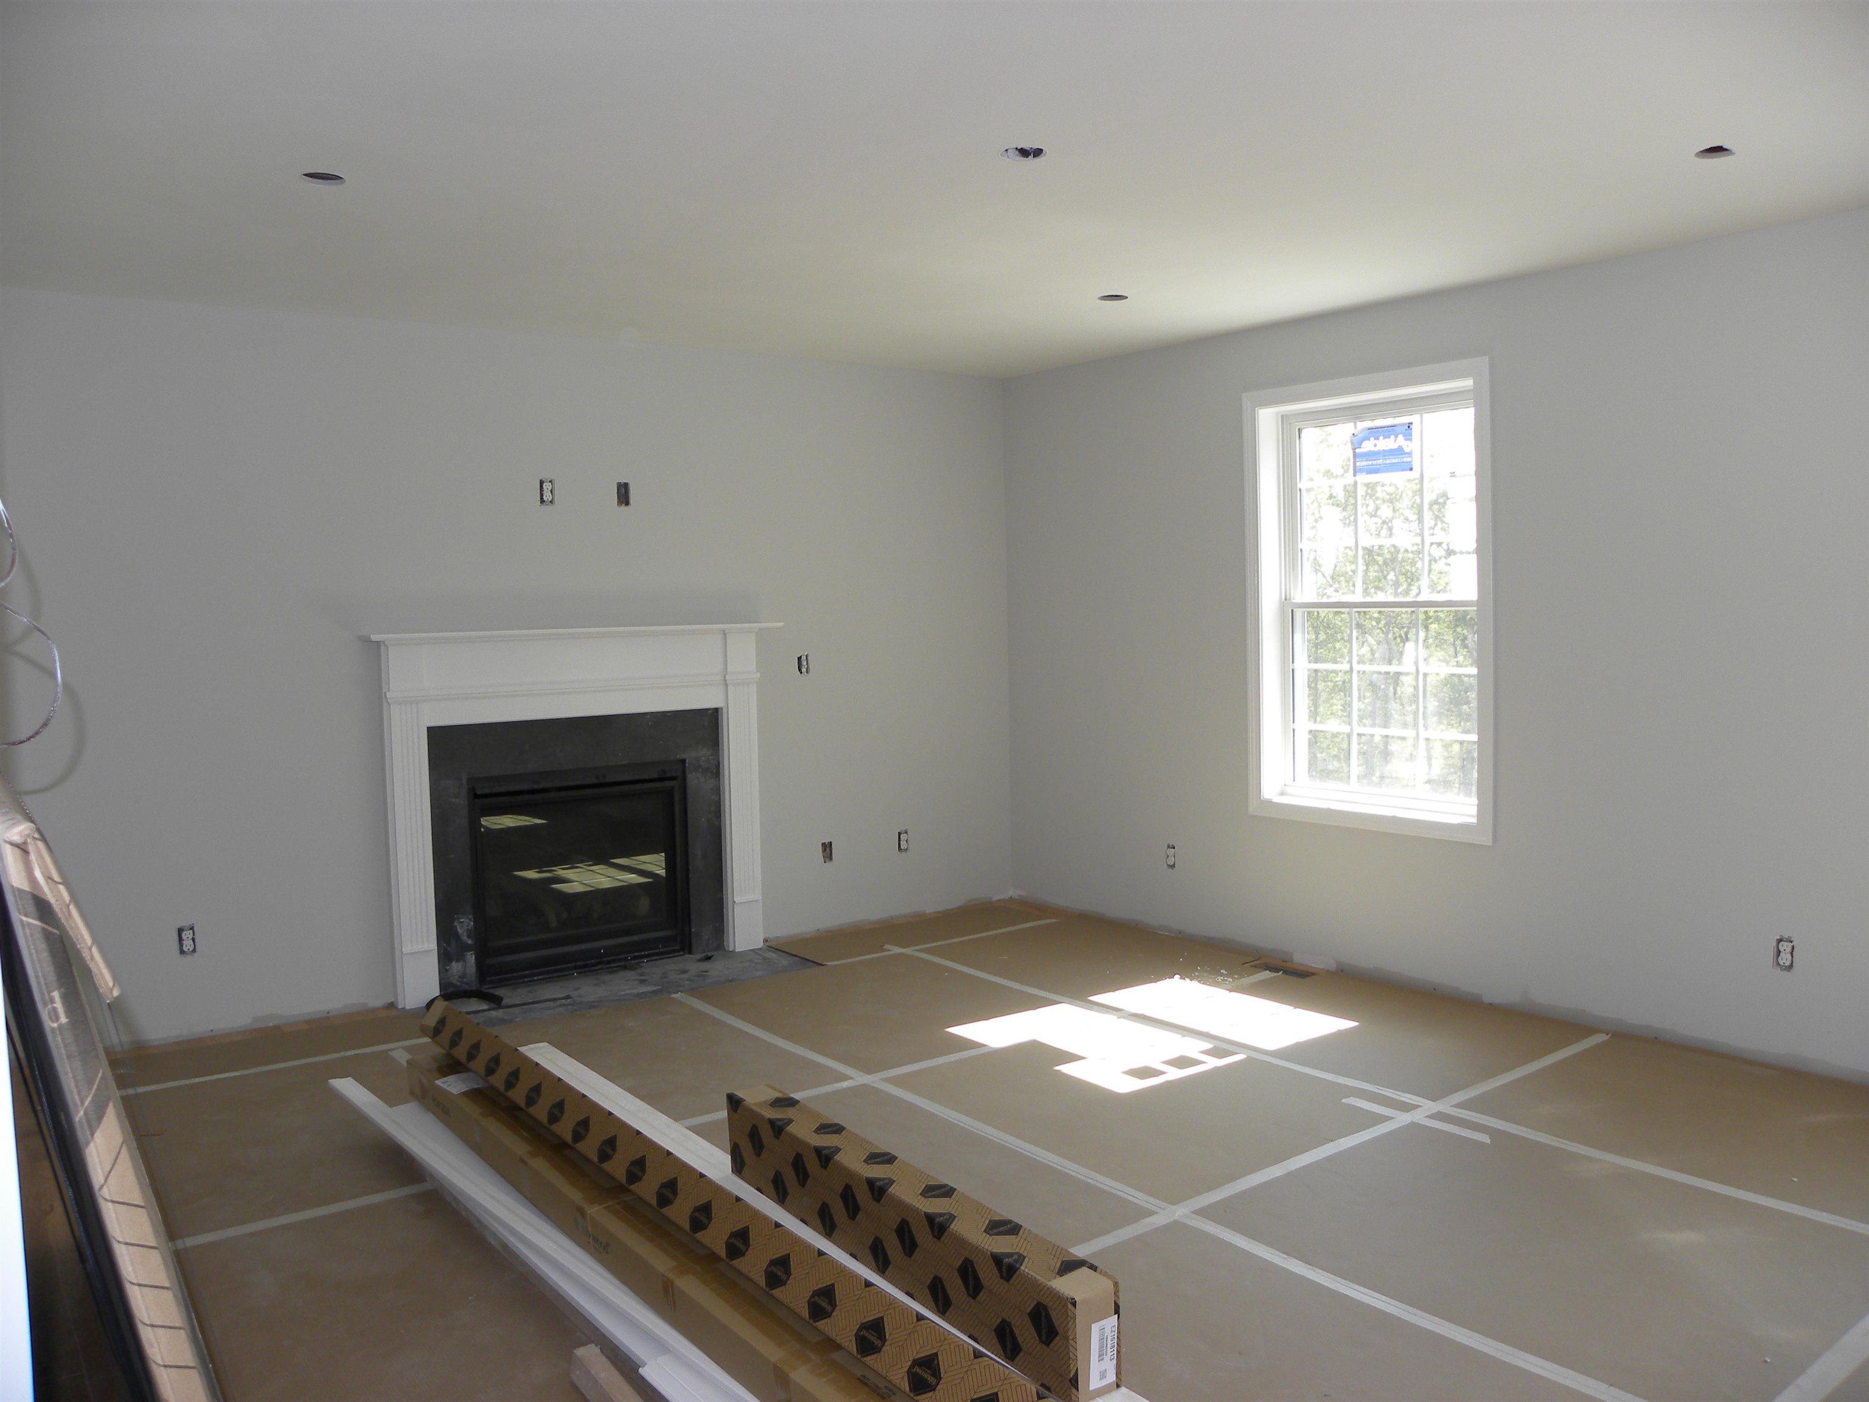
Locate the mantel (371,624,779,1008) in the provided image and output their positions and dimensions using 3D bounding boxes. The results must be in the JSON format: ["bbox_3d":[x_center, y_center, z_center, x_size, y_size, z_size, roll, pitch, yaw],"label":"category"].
[{"bbox_3d":[-1.283,0.386,5.274,1.587,1.308,0.159,-4,5,-37],"label":"mantel"}]

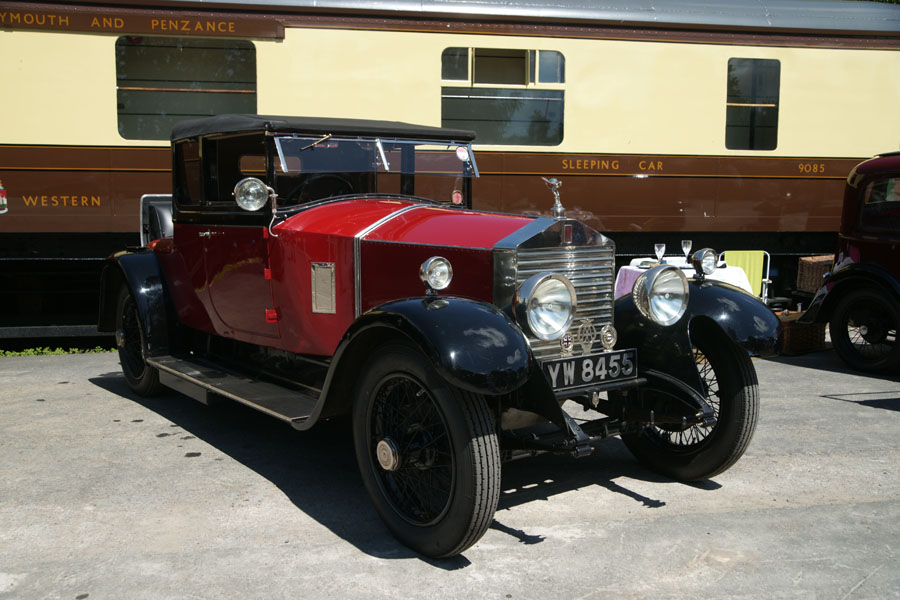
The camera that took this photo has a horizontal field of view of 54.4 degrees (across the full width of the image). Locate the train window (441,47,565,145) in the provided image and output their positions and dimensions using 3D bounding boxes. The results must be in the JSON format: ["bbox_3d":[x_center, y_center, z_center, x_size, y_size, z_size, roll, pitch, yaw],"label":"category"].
[{"bbox_3d":[0.557,-2.171,9.290,1.335,1.020,0.060,-1,6,-9],"label":"train window"}]

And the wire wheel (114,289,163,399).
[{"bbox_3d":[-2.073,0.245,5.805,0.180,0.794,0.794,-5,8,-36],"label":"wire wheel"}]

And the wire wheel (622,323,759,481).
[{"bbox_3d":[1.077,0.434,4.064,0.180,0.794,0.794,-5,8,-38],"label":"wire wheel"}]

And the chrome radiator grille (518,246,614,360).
[{"bbox_3d":[0.461,0.029,3.594,0.545,0.510,0.090,-5,8,-36],"label":"chrome radiator grille"}]

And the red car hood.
[{"bbox_3d":[-0.035,-0.391,4.224,1.050,0.235,1.420,-5,8,-36],"label":"red car hood"}]

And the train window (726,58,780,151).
[{"bbox_3d":[3.372,-2.172,9.720,0.640,0.990,0.060,-1,6,-9],"label":"train window"}]

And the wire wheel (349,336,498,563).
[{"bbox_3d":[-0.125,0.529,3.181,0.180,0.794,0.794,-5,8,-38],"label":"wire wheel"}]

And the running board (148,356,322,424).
[{"bbox_3d":[-1.160,0.457,4.705,0.310,0.050,1.960,-5,8,-36],"label":"running board"}]

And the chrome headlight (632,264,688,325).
[{"bbox_3d":[0.830,-0.025,3.626,0.250,0.250,0.190,-5,8,-36],"label":"chrome headlight"}]

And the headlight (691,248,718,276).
[{"bbox_3d":[1.120,-0.171,3.925,0.118,0.118,0.105,-5,8,-36],"label":"headlight"}]

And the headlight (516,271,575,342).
[{"bbox_3d":[0.313,0.017,3.246,0.250,0.250,0.190,-5,8,-36],"label":"headlight"}]

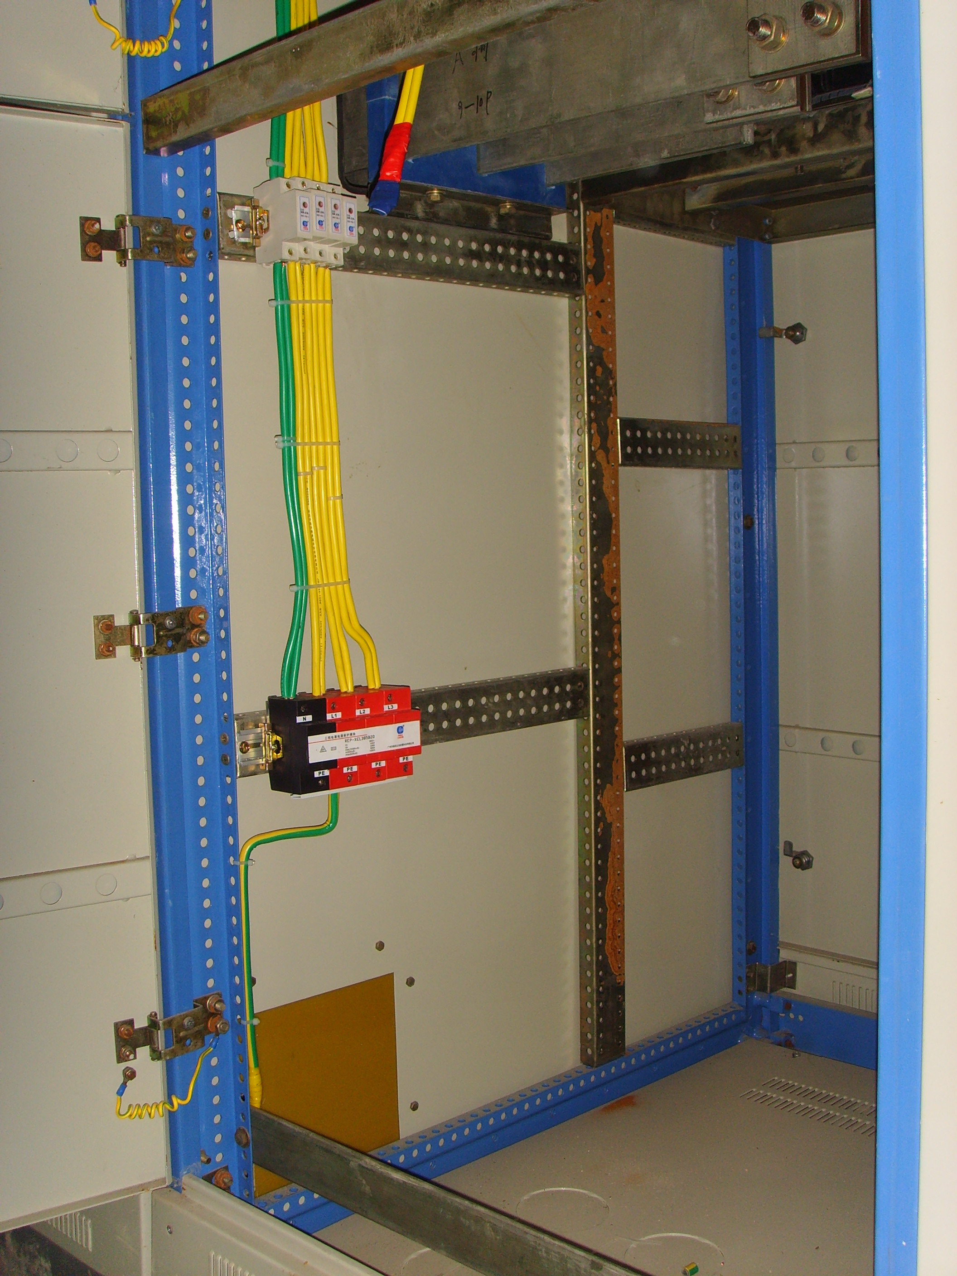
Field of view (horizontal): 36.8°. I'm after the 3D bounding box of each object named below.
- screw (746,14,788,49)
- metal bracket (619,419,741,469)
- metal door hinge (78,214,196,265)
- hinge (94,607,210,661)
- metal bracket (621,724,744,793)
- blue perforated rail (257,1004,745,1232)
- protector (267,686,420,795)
[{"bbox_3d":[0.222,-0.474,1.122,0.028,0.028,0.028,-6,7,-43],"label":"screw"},{"bbox_3d":[0.253,-0.249,1.852,0.253,0.060,0.026,-6,7,-43],"label":"metal bracket"},{"bbox_3d":[-0.303,-0.358,1.300,0.115,0.045,0.030,-5,5,-40],"label":"metal door hinge"},{"bbox_3d":[-0.296,-0.004,1.325,0.119,0.047,0.029,-6,7,-43],"label":"hinge"},{"bbox_3d":[0.262,0.154,1.887,0.252,0.060,0.025,-6,7,-43],"label":"metal bracket"},{"bbox_3d":[0.065,0.569,1.733,0.863,0.053,0.032,-5,6,-44],"label":"blue perforated rail"},{"bbox_3d":[-0.131,0.100,1.435,0.144,0.092,0.064,-6,7,-43],"label":"protector"}]

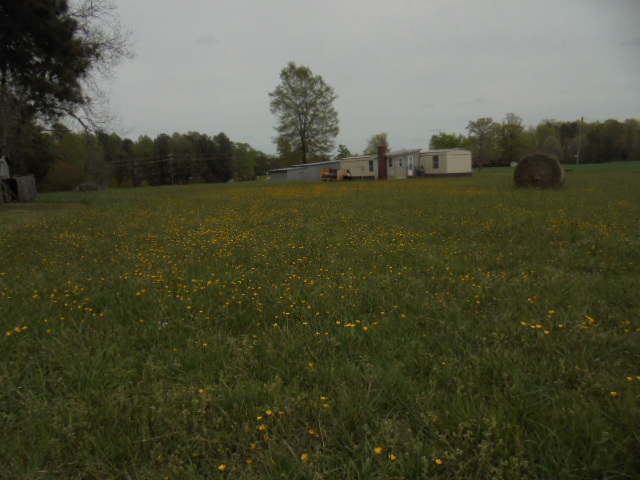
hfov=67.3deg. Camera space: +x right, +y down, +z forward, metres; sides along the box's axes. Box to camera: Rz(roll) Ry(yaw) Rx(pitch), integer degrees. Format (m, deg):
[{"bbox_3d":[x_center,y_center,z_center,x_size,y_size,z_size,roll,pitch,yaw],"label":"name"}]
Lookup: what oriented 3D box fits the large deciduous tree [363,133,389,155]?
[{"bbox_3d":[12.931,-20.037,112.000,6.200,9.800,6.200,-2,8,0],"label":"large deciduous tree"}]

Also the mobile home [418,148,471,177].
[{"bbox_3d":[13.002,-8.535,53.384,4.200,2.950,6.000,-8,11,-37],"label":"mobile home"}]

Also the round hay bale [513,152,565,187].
[{"bbox_3d":[8.514,-2.676,18.540,1.580,1.380,1.300,3,10,33],"label":"round hay bale"}]

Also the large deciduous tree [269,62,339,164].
[{"bbox_3d":[-2.918,-21.131,85.000,12.200,20.800,12.200,-2,8,0],"label":"large deciduous tree"}]

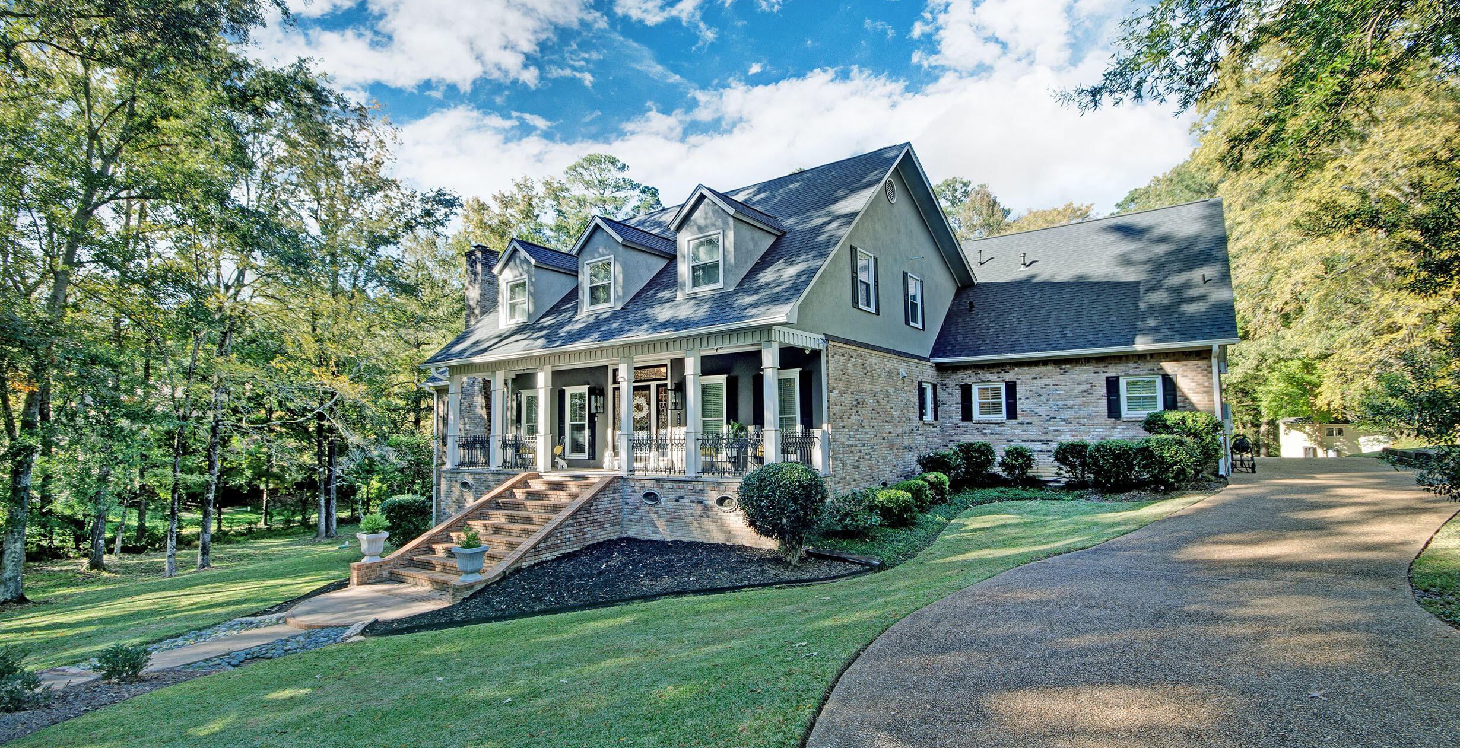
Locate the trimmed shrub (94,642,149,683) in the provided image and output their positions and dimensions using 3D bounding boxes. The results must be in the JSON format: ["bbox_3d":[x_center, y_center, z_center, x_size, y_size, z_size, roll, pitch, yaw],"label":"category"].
[{"bbox_3d":[-7.701,3.638,7.698,0.520,0.450,0.520,-4,-6,35],"label":"trimmed shrub"}]

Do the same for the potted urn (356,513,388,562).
[{"bbox_3d":[-6.691,3.042,11.385,0.410,0.880,0.410,-4,-6,35],"label":"potted urn"}]

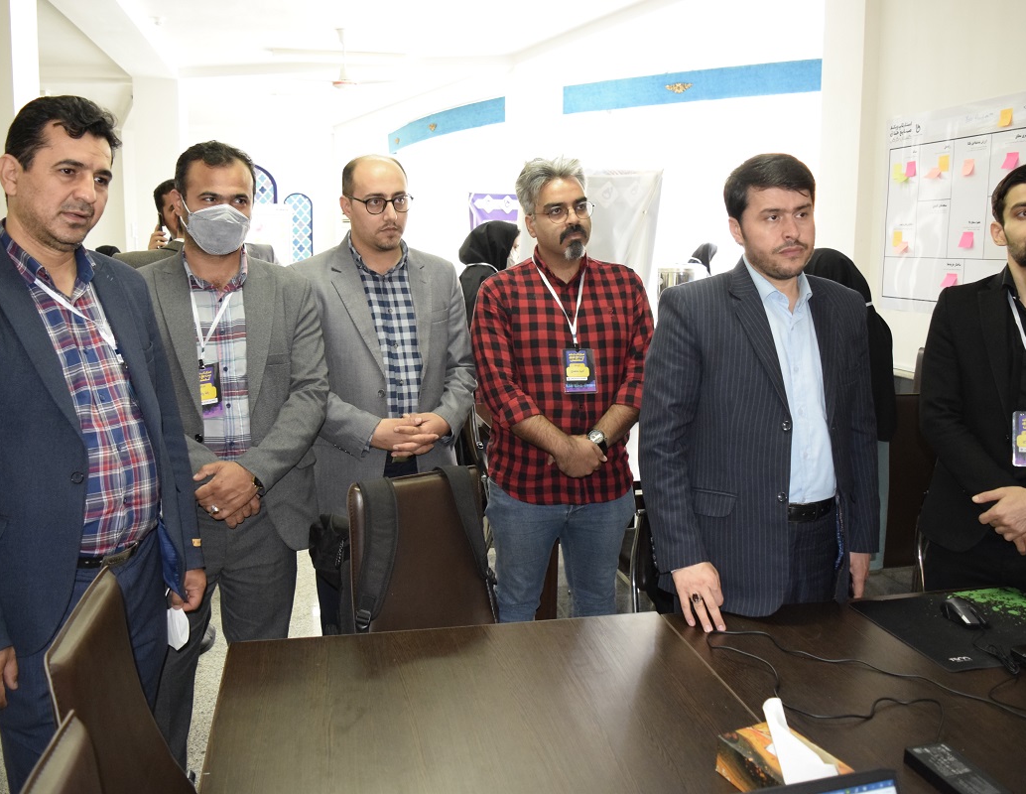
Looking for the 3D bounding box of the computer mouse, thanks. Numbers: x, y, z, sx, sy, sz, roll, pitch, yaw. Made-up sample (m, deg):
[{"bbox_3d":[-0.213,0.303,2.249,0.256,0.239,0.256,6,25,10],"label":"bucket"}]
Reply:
[{"bbox_3d":[0.929,0.445,1.838,0.066,0.039,0.118,0,9,-2],"label":"computer mouse"}]

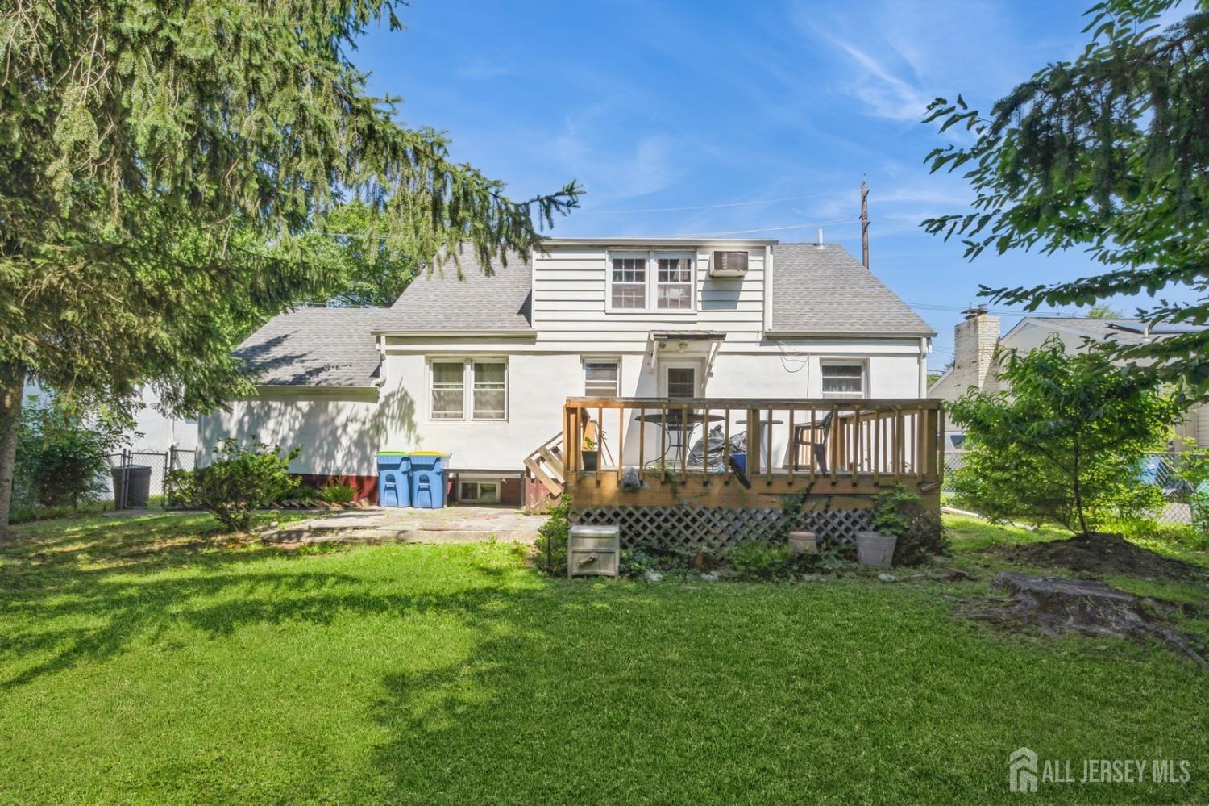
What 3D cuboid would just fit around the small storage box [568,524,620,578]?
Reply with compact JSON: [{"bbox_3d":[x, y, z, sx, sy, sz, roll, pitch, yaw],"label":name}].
[{"bbox_3d":[-0.108,1.560,5.700,0.510,0.460,0.480,0,-3,0],"label":"small storage box"}]

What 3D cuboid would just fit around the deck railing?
[{"bbox_3d":[1.680,0.560,8.200,4.300,1.000,4.300,0,-3,0],"label":"deck railing"}]

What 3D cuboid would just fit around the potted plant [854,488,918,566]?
[{"bbox_3d":[3.030,1.350,5.800,0.600,0.860,0.520,0,-3,0],"label":"potted plant"}]

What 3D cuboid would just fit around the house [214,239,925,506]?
[{"bbox_3d":[-0.700,-1.000,14.400,14.100,6.600,8.300,0,-3,0],"label":"house"}]

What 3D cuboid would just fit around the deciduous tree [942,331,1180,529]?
[{"bbox_3d":[6.150,0.430,7.300,2.650,2.650,2.500,0,-3,0],"label":"deciduous tree"}]

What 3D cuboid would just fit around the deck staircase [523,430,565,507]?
[{"bbox_3d":[-0.970,1.200,9.500,0.950,1.360,1.050,0,-3,0],"label":"deck staircase"}]

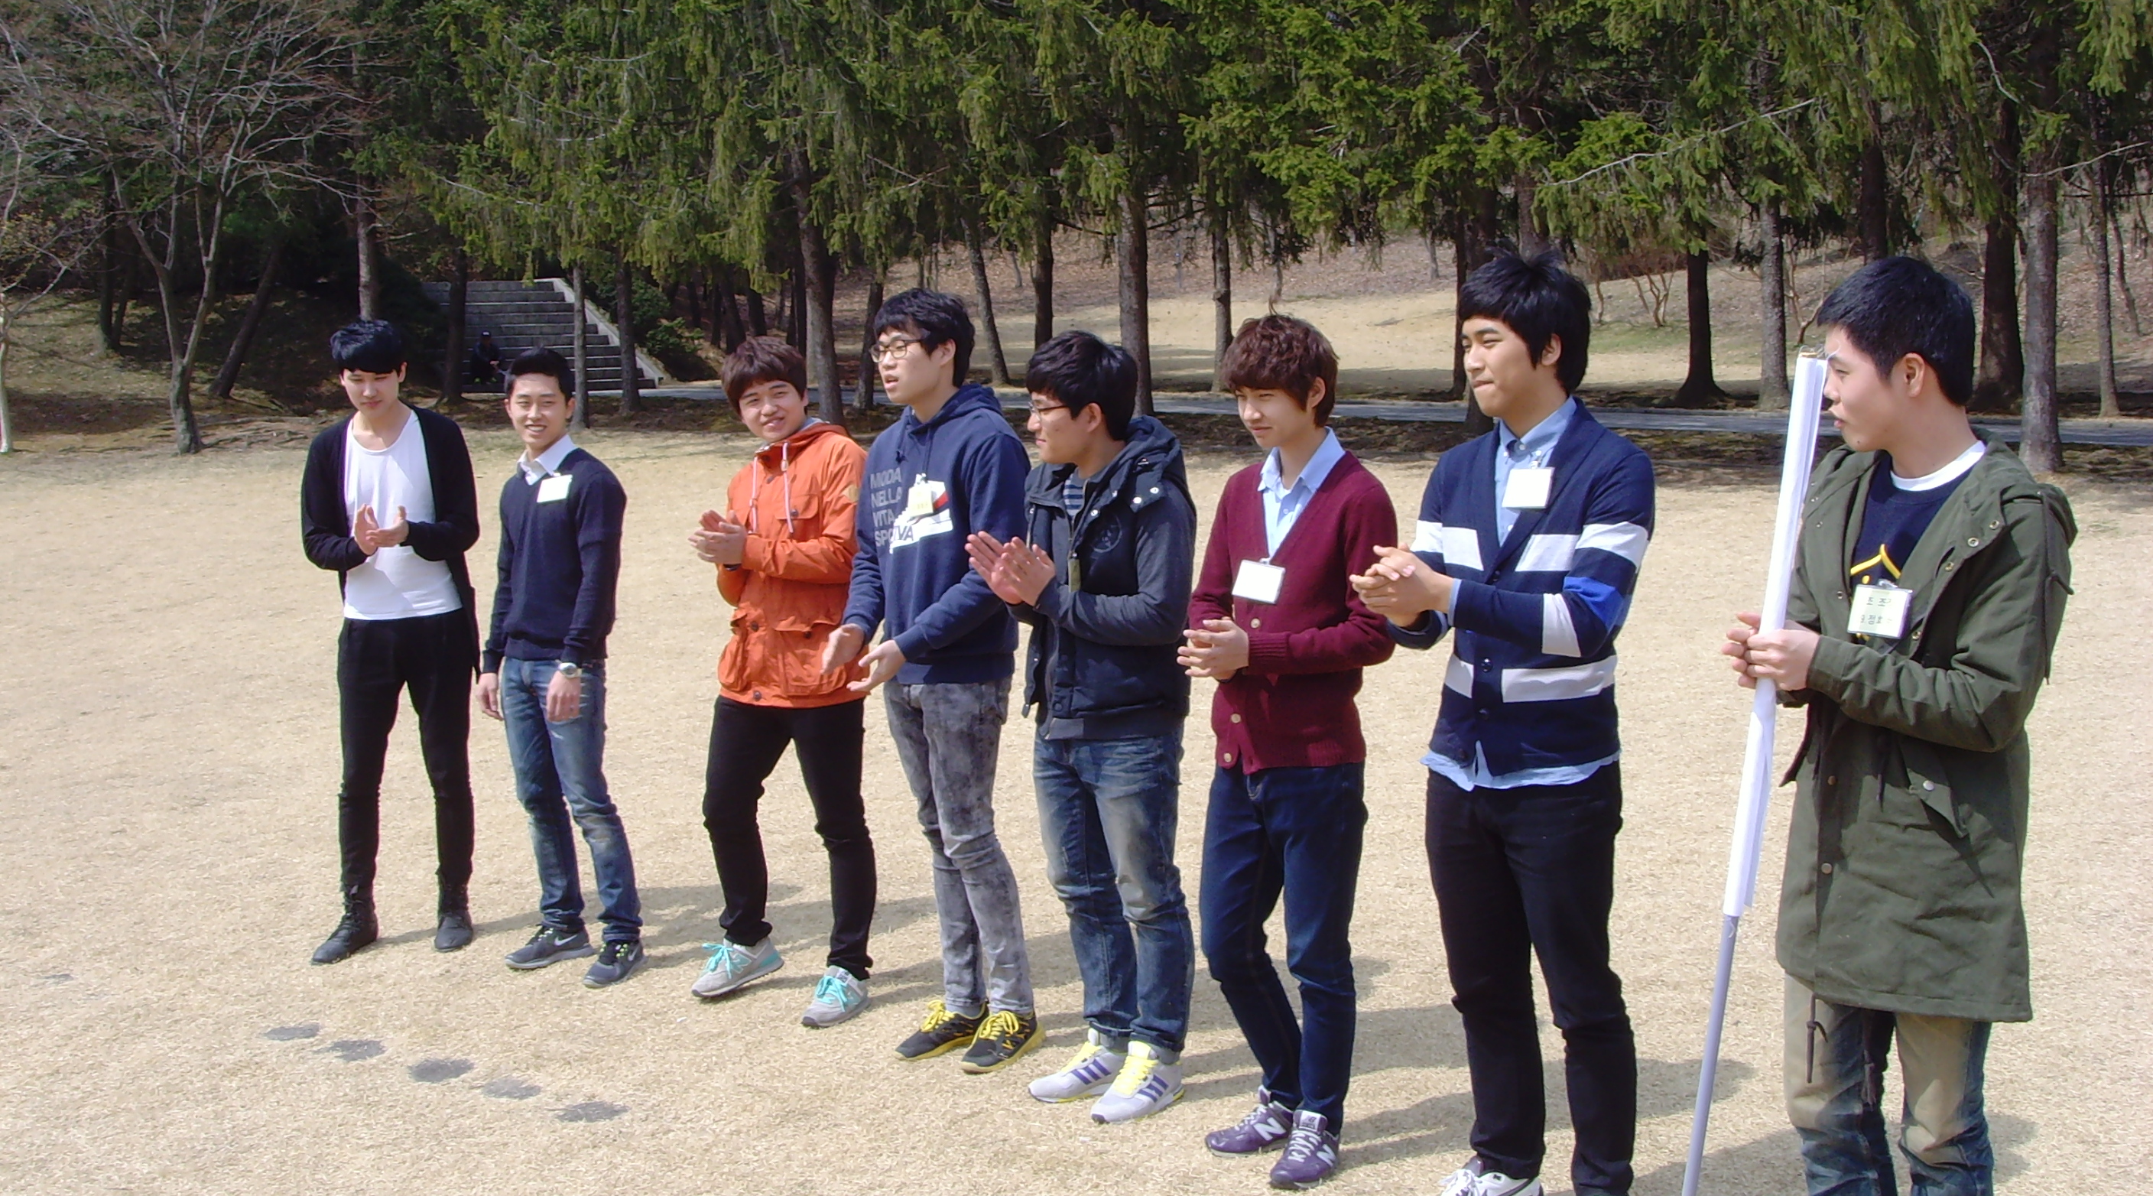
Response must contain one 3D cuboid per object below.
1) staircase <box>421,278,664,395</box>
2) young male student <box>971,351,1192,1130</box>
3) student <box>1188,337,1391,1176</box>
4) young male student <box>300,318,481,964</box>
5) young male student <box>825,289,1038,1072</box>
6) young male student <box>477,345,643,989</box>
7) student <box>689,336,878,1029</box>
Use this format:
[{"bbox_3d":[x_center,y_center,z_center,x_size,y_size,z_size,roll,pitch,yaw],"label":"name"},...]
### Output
[{"bbox_3d":[-9.226,-4.229,38.926,3.800,1.850,3.200,-6,7,-40],"label":"staircase"},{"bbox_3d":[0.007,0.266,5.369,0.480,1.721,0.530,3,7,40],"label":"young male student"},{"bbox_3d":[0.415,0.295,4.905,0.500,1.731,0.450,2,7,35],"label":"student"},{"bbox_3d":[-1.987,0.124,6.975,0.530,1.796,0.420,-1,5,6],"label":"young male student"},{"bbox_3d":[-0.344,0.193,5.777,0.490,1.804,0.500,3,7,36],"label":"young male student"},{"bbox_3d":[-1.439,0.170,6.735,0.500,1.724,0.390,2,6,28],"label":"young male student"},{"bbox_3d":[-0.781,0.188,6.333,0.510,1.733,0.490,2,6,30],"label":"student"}]

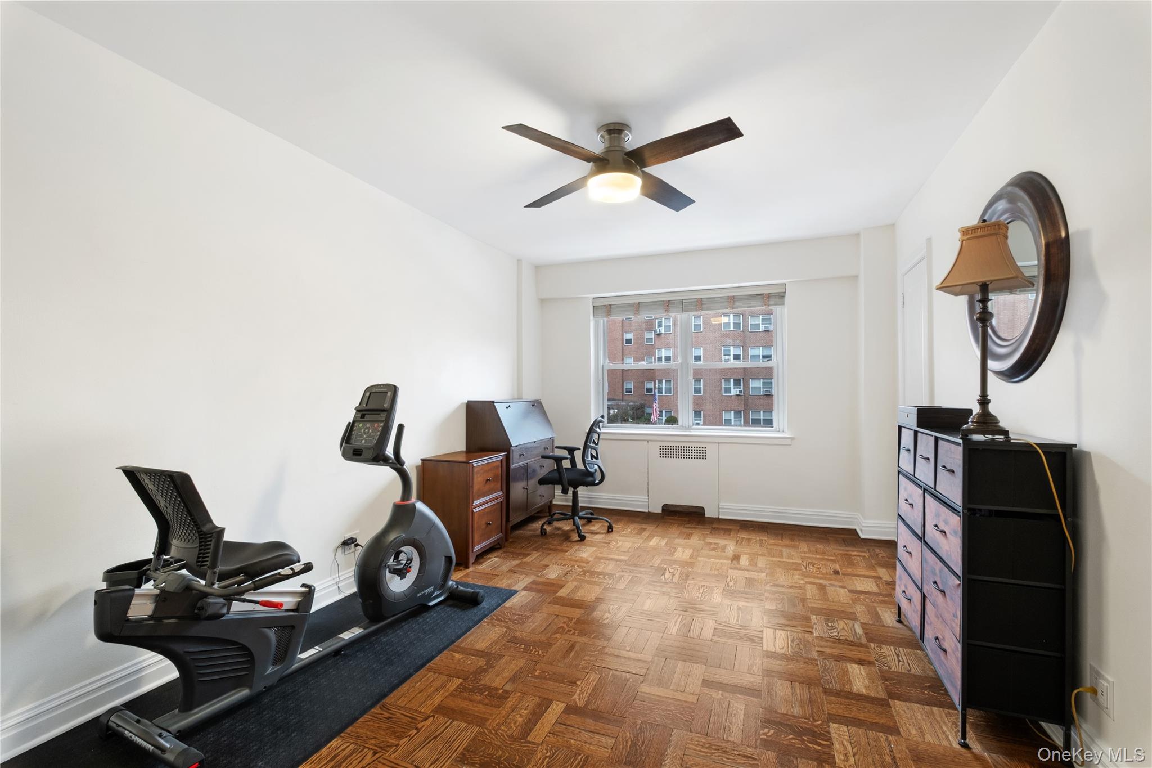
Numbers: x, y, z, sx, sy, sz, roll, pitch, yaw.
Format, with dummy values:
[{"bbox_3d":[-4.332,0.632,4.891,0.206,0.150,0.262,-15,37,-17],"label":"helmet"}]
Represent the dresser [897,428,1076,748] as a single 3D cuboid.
[{"bbox_3d":[1.651,0.722,2.039,0.300,1.051,0.986,0,-1,23],"label":"dresser"}]

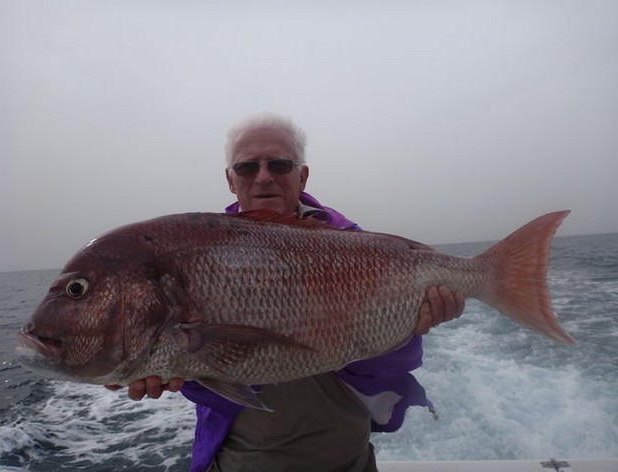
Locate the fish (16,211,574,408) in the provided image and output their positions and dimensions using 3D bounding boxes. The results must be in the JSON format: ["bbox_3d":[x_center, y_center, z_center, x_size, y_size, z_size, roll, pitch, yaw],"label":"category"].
[{"bbox_3d":[0.002,0.100,0.810,0.885,0.305,0.150,-6,-3,-7],"label":"fish"}]

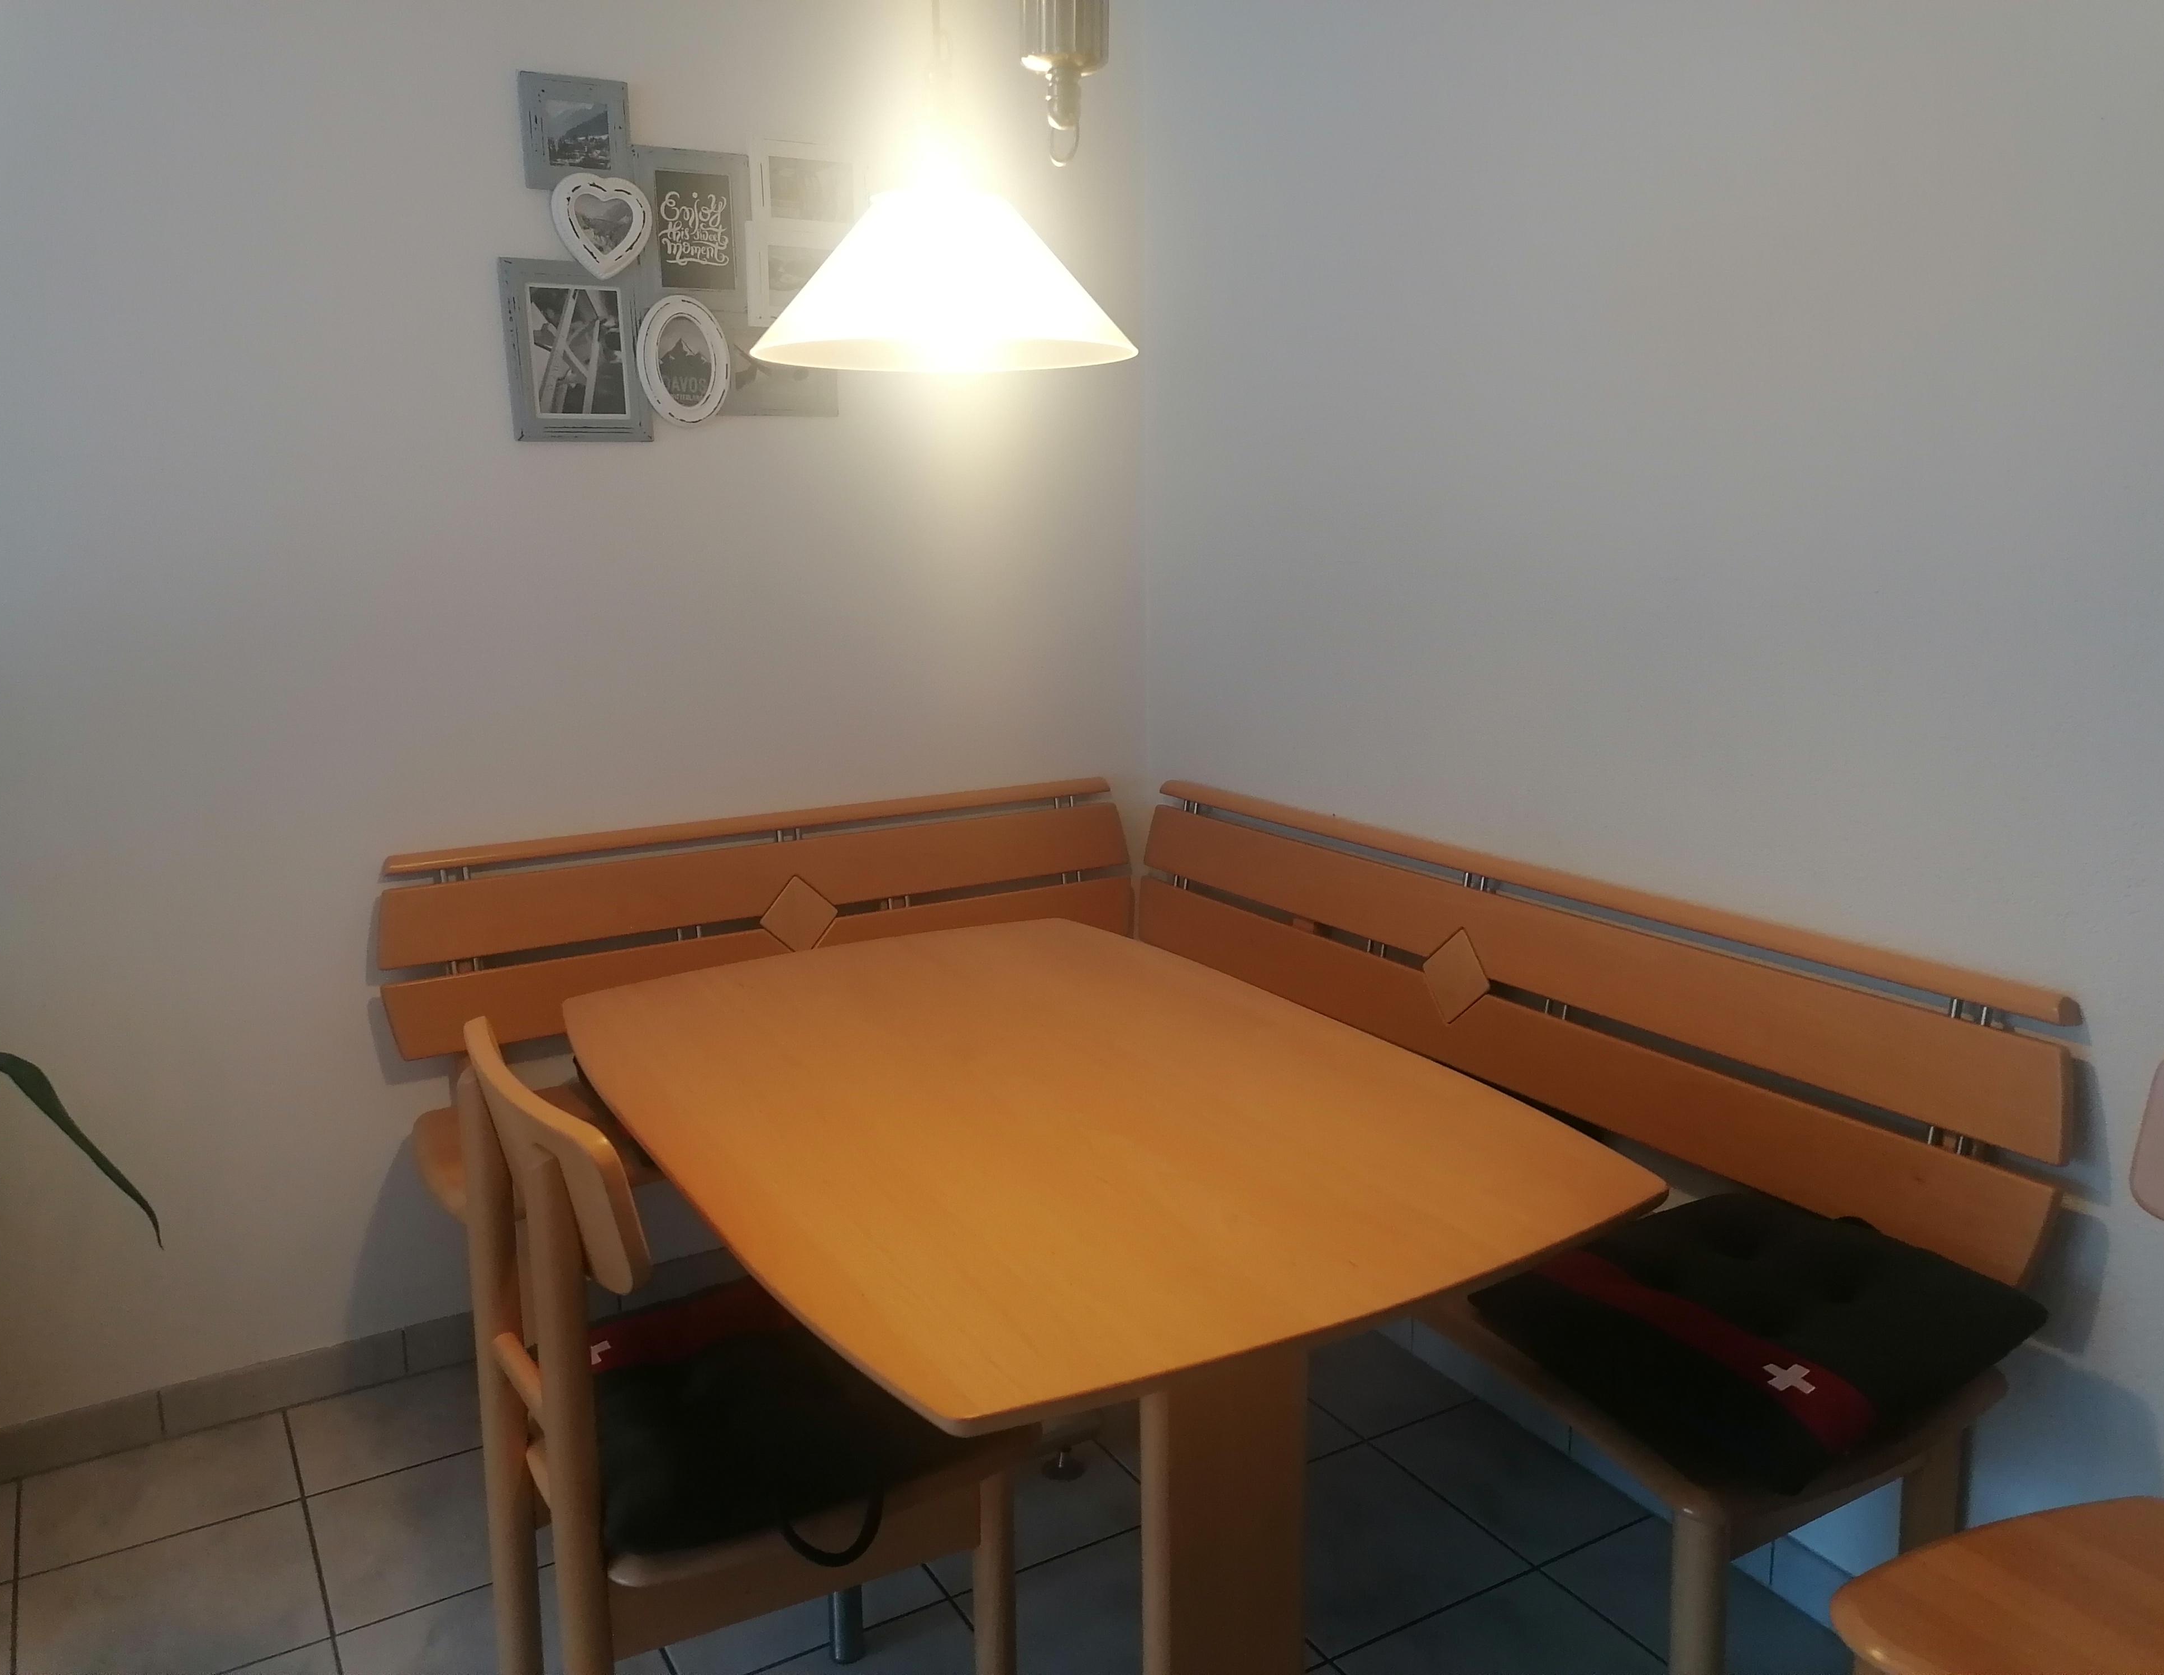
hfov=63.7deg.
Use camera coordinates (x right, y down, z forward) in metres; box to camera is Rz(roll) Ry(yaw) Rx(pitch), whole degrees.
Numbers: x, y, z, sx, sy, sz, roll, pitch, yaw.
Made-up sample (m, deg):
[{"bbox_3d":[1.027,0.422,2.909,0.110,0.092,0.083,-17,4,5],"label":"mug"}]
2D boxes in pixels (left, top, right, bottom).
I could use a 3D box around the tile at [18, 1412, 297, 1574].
[{"bbox_3d":[-1.288,0.913,2.430,0.330,0.012,0.261,-8,15,-29],"label":"tile"}]

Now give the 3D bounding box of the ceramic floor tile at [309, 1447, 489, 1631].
[{"bbox_3d":[-0.850,0.925,2.342,0.330,0.012,0.330,-8,15,-29],"label":"ceramic floor tile"}]

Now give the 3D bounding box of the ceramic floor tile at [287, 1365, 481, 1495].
[{"bbox_3d":[-1.001,0.871,2.594,0.330,0.012,0.261,-8,15,-29],"label":"ceramic floor tile"}]

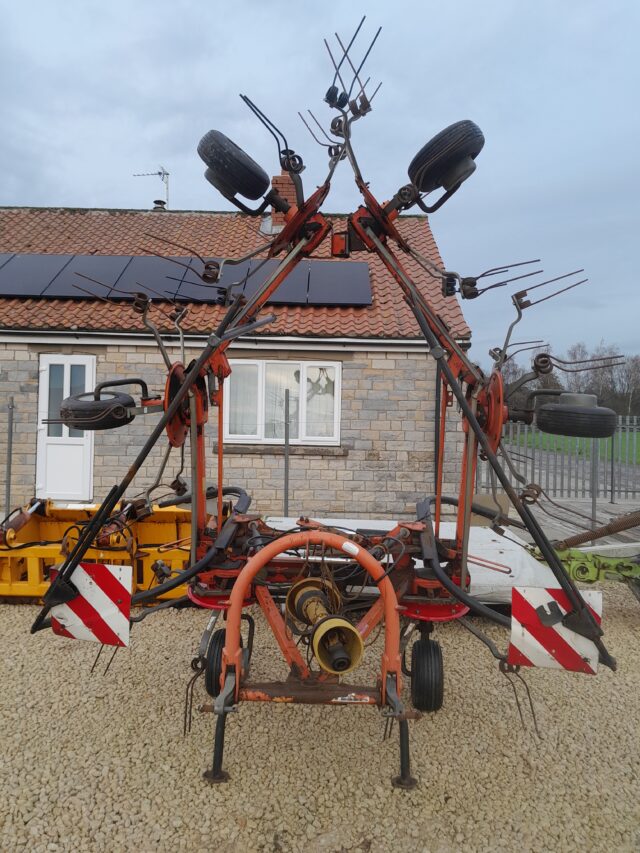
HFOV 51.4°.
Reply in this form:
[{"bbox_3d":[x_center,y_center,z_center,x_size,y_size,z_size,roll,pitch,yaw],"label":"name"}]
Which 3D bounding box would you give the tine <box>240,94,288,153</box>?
[{"bbox_3d":[-0.218,-1.189,2.620,0.190,0.240,0.120,1,0,0],"label":"tine"}]

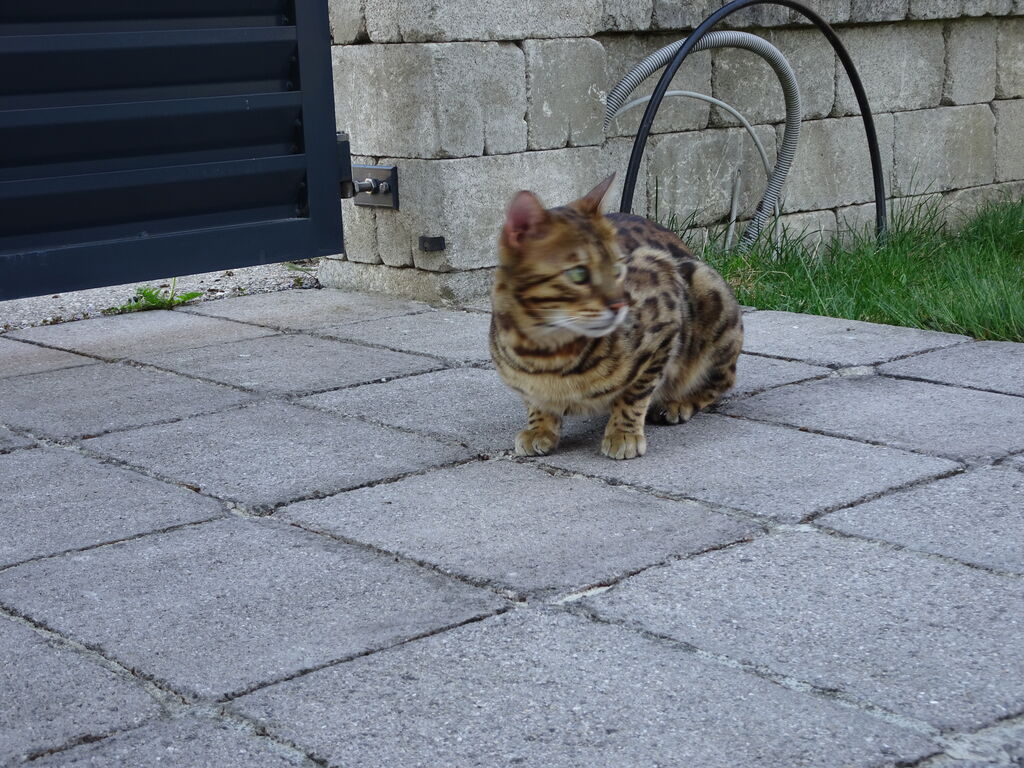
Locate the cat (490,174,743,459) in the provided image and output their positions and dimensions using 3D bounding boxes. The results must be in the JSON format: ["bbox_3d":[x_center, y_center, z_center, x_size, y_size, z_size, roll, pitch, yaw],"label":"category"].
[{"bbox_3d":[0.110,-0.076,1.496,0.160,0.225,0.290,4,13,23],"label":"cat"}]

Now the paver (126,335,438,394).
[{"bbox_3d":[-0.240,0.004,1.839,0.222,0.055,0.304,-12,16,-41],"label":"paver"}]

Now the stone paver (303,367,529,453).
[{"bbox_3d":[-0.031,0.046,1.615,0.222,0.055,0.299,-12,16,-41],"label":"stone paver"}]

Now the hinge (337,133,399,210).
[{"bbox_3d":[-0.203,-0.275,2.241,0.068,0.100,0.078,-12,16,-41],"label":"hinge"}]

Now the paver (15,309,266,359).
[{"bbox_3d":[-0.436,-0.034,2.048,0.222,0.055,0.259,-12,16,-41],"label":"paver"}]

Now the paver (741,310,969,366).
[{"bbox_3d":[0.319,-0.025,1.911,0.214,0.055,0.301,-12,16,-41],"label":"paver"}]

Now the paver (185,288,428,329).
[{"bbox_3d":[-0.261,-0.070,2.199,0.230,0.055,0.270,-12,16,-41],"label":"paver"}]

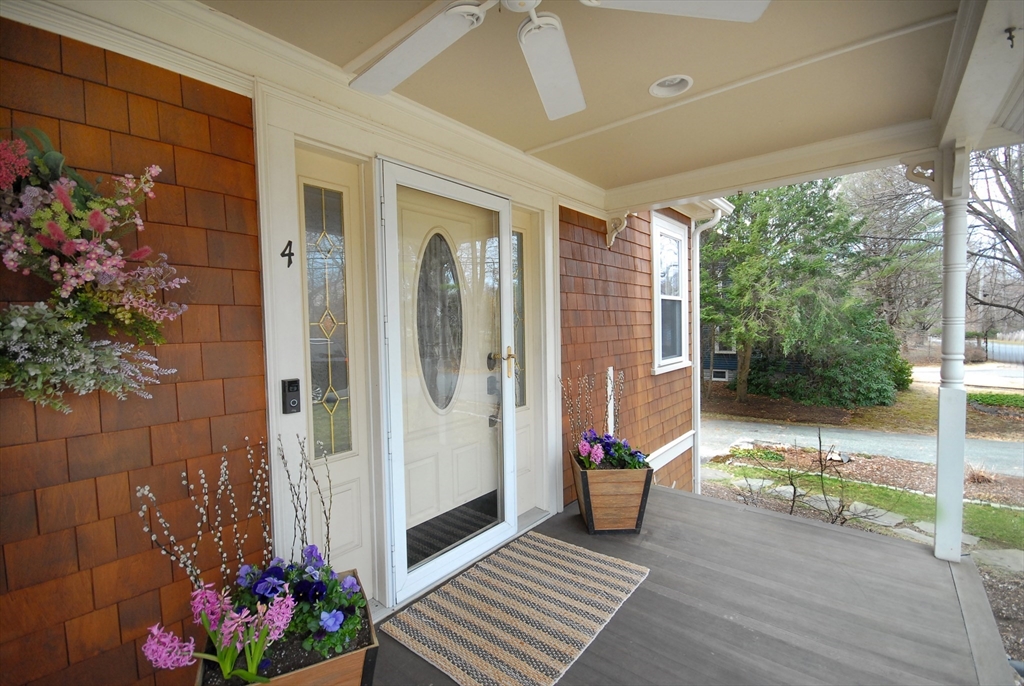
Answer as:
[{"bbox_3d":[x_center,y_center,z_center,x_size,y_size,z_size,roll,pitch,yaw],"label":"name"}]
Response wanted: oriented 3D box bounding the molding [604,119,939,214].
[{"bbox_3d":[1.507,-1.119,2.847,1.900,0.160,0.130,1,4,40],"label":"molding"}]

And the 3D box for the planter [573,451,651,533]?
[{"bbox_3d":[0.644,0.986,2.852,0.445,0.433,0.445,-1,3,-1],"label":"planter"}]

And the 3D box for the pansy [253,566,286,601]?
[{"bbox_3d":[-0.771,0.765,1.360,0.095,0.090,0.070,-3,3,-31],"label":"pansy"}]

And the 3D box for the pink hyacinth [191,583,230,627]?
[{"bbox_3d":[-0.806,0.697,1.140,0.083,0.105,0.083,-3,4,-36],"label":"pink hyacinth"}]

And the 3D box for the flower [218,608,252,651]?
[{"bbox_3d":[-0.743,0.770,1.150,0.080,0.100,0.080,-3,3,-34],"label":"flower"}]

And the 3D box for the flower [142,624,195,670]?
[{"bbox_3d":[-0.864,0.768,1.080,0.115,0.095,0.095,0,-33,-6],"label":"flower"}]

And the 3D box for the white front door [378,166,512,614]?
[{"bbox_3d":[-0.283,0.185,2.265,0.050,2.020,0.870,1,4,40],"label":"white front door"}]

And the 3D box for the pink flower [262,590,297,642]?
[{"bbox_3d":[-0.647,0.758,1.190,0.085,0.140,0.085,-3,3,-30],"label":"pink flower"}]

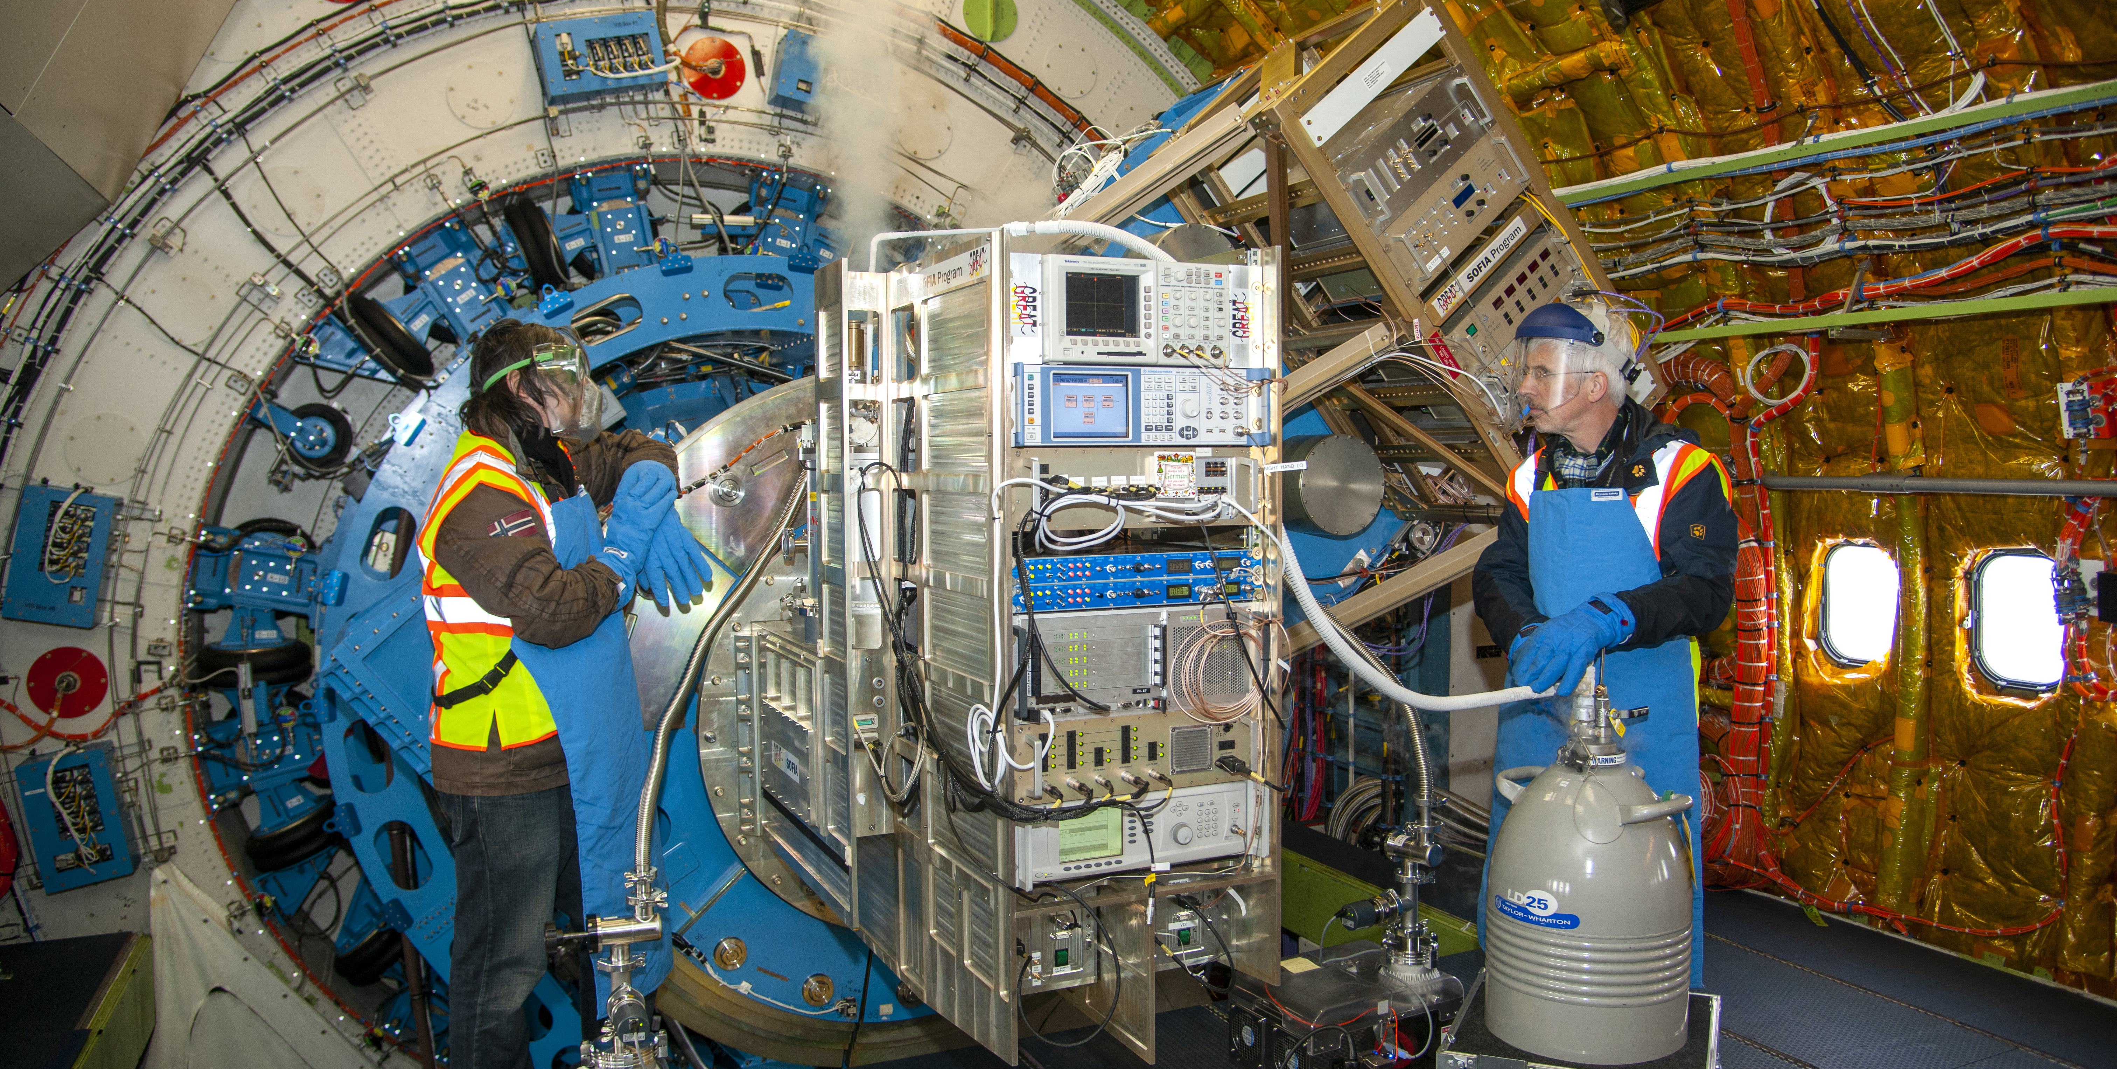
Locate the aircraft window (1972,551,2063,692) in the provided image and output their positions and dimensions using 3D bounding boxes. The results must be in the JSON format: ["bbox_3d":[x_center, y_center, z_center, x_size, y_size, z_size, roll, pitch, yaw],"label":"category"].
[{"bbox_3d":[2.848,0.258,4.184,0.050,0.400,0.272,-2,4,-26],"label":"aircraft window"}]

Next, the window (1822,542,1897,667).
[{"bbox_3d":[2.628,0.234,4.632,0.050,0.400,0.272,-2,4,-26],"label":"window"}]

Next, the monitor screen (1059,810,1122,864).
[{"bbox_3d":[0.055,0.495,2.333,0.116,0.088,0.020,-2,3,-25],"label":"monitor screen"}]

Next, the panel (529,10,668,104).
[{"bbox_3d":[-1.569,-1.633,4.842,0.397,0.238,0.135,-15,9,-25],"label":"panel"}]

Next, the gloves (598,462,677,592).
[{"bbox_3d":[-0.812,-0.015,2.720,0.110,0.240,0.120,17,-6,-20],"label":"gloves"}]

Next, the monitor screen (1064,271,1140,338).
[{"bbox_3d":[0.071,-0.377,2.318,0.137,0.104,0.020,-2,3,-25],"label":"monitor screen"}]

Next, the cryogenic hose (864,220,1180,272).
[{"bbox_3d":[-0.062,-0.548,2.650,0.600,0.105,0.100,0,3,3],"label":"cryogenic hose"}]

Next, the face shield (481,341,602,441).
[{"bbox_3d":[-1.037,-0.290,2.860,0.210,0.180,0.190,9,-2,-18],"label":"face shield"}]

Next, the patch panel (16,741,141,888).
[{"bbox_3d":[-2.979,0.859,4.297,0.226,0.395,0.135,-12,8,-25],"label":"patch panel"}]

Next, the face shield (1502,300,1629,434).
[{"bbox_3d":[1.093,-0.355,3.050,0.245,0.260,0.220,0,3,6],"label":"face shield"}]

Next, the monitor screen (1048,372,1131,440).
[{"bbox_3d":[0.053,-0.206,2.282,0.145,0.109,0.020,-2,4,-26],"label":"monitor screen"}]

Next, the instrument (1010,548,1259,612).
[{"bbox_3d":[0.066,0.069,2.533,0.483,0.089,0.360,-2,4,-26],"label":"instrument"}]

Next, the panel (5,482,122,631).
[{"bbox_3d":[-2.991,0.066,4.245,0.226,0.395,0.135,9,-1,-26],"label":"panel"}]

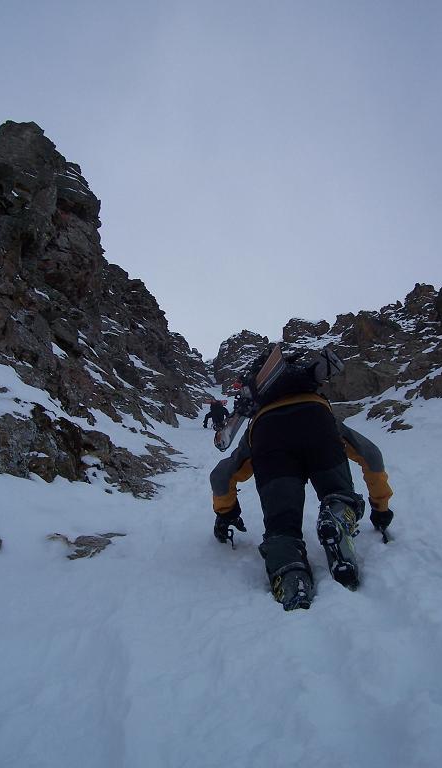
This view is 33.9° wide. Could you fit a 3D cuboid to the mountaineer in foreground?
[{"bbox_3d":[0.410,0.480,3.620,0.930,1.500,0.950,1,-32,-2],"label":"mountaineer in foreground"}]

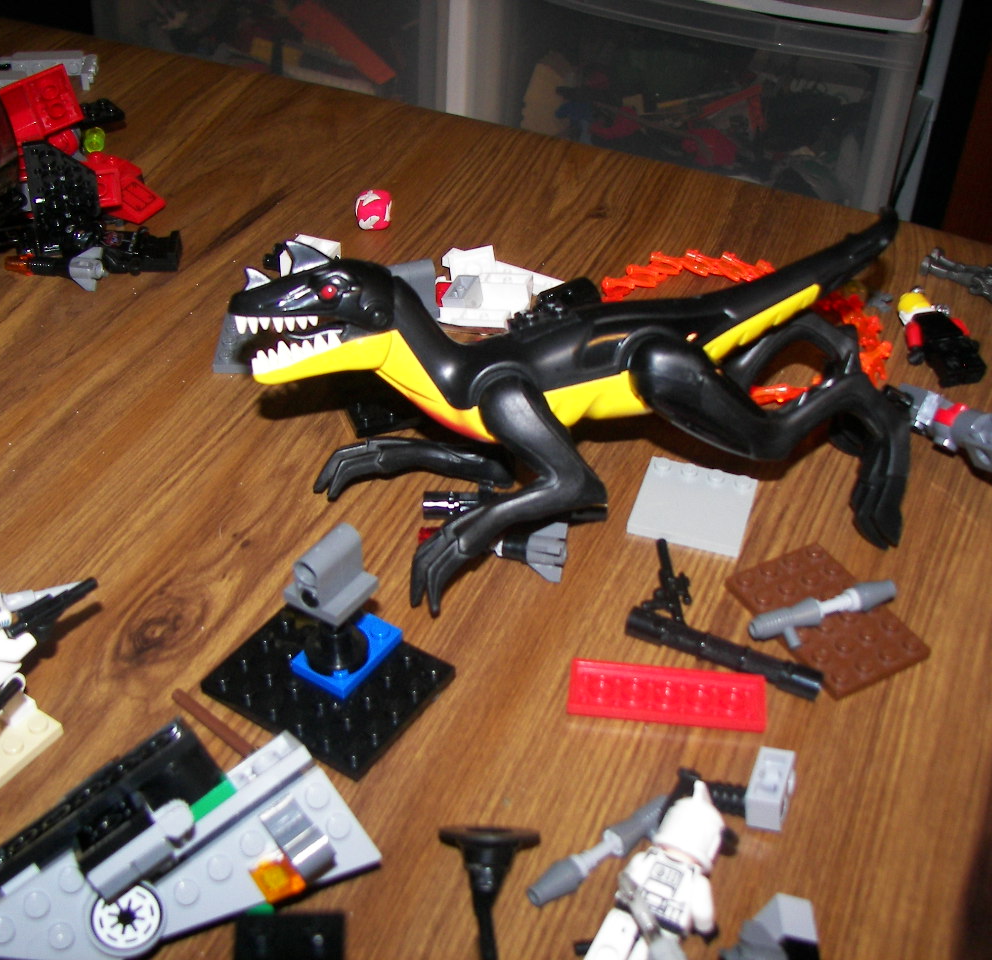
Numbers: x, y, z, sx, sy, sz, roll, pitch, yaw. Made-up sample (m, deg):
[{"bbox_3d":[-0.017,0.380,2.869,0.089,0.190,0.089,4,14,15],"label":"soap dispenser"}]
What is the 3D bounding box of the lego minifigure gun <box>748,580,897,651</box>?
[{"bbox_3d":[0.086,0.036,0.346,0.043,0.008,0.013,-11,71,-17],"label":"lego minifigure gun"}]

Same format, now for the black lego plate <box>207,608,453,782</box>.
[{"bbox_3d":[-0.041,0.049,0.327,0.048,0.005,0.040,24,43,24],"label":"black lego plate"}]

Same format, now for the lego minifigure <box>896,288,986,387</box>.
[{"bbox_3d":[0.151,-0.049,0.457,0.023,0.010,0.042,-4,40,-9],"label":"lego minifigure"}]

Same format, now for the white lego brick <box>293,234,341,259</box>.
[{"bbox_3d":[-0.066,-0.079,0.478,0.016,0.010,0.016,13,40,12],"label":"white lego brick"}]

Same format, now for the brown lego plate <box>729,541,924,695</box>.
[{"bbox_3d":[0.088,0.036,0.356,0.032,0.005,0.048,-17,43,-23],"label":"brown lego plate"}]

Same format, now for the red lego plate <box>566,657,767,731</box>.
[{"bbox_3d":[0.042,0.053,0.327,0.048,0.005,0.016,5,39,2],"label":"red lego plate"}]

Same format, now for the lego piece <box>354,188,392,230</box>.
[{"bbox_3d":[-0.047,-0.103,0.507,0.013,0.012,0.013,2,39,-2],"label":"lego piece"}]

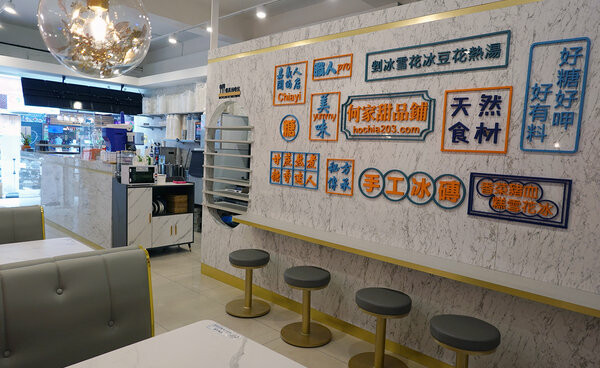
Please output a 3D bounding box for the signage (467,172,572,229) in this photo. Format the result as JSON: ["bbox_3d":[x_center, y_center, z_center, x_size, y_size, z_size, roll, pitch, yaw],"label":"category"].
[{"bbox_3d":[1.187,0.081,2.206,0.503,0.250,0.030,7,6,42],"label":"signage"}]

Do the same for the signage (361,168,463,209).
[{"bbox_3d":[0.702,0.020,2.612,0.752,0.212,0.030,7,7,42],"label":"signage"}]

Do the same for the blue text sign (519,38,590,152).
[{"bbox_3d":[1.314,-0.454,2.073,0.259,0.571,0.030,7,6,42],"label":"blue text sign"}]

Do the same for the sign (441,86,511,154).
[{"bbox_3d":[1.022,-0.373,2.344,0.377,0.370,0.030,7,6,42],"label":"sign"}]

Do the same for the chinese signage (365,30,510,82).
[{"bbox_3d":[0.802,-0.775,2.489,0.918,0.193,0.030,7,7,42],"label":"chinese signage"}]

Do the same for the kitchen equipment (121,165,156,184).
[{"bbox_3d":[-1.874,-0.119,4.664,0.230,0.217,0.335,7,7,42],"label":"kitchen equipment"}]

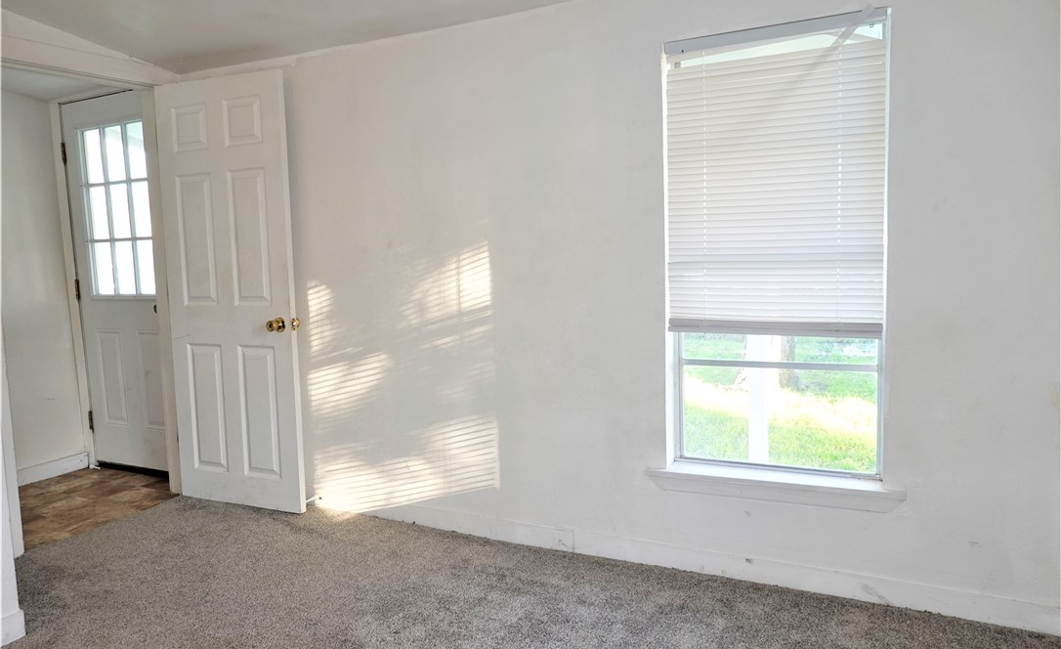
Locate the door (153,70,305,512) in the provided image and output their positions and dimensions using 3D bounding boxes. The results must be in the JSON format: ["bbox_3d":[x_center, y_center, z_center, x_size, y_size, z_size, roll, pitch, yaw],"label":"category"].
[{"bbox_3d":[-1.449,-0.133,3.408,0.758,2.040,0.045,0,5,22],"label":"door"}]

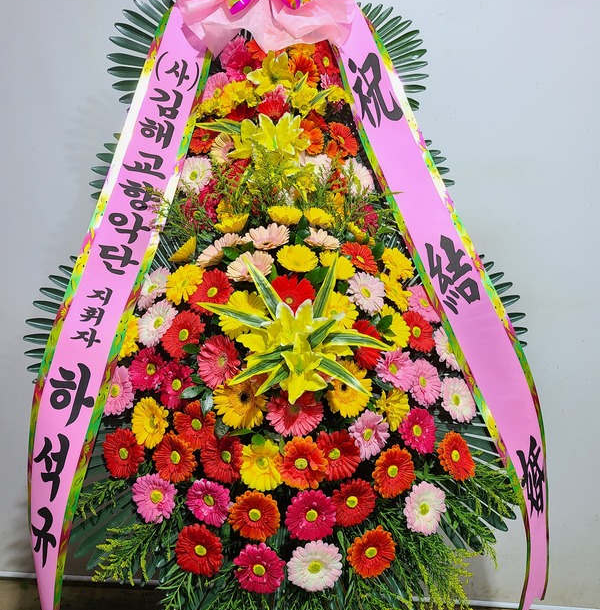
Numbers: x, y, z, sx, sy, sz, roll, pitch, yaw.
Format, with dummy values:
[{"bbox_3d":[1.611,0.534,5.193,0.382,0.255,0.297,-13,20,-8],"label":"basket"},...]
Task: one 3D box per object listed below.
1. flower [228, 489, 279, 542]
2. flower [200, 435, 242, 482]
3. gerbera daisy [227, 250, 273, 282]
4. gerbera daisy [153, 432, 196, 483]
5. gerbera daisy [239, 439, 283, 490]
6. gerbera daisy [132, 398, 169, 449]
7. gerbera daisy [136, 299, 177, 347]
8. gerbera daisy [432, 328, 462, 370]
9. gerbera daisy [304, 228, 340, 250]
[{"bbox_3d":[-0.097,0.448,1.280,0.110,0.110,0.036,0,-19,0],"label":"flower"},{"bbox_3d":[-0.157,0.318,1.247,0.106,0.106,0.035,5,-5,33],"label":"flower"},{"bbox_3d":[-0.106,-0.077,1.330,0.107,0.035,0.107,4,40,26],"label":"gerbera daisy"},{"bbox_3d":[-0.254,0.316,1.249,0.105,0.105,0.042,2,-6,22],"label":"gerbera daisy"},{"bbox_3d":[-0.083,0.347,1.300,0.102,0.109,0.036,3,-21,17],"label":"gerbera daisy"},{"bbox_3d":[-0.307,0.247,1.259,0.107,0.107,0.042,2,-11,27],"label":"gerbera daisy"},{"bbox_3d":[-0.313,0.040,1.310,0.107,0.107,0.037,5,-13,31],"label":"gerbera daisy"},{"bbox_3d":[0.330,0.100,1.348,0.106,0.106,0.042,-5,-15,-30],"label":"gerbera daisy"},{"bbox_3d":[0.052,-0.155,1.482,0.099,0.035,0.099,-6,40,-37],"label":"gerbera daisy"}]

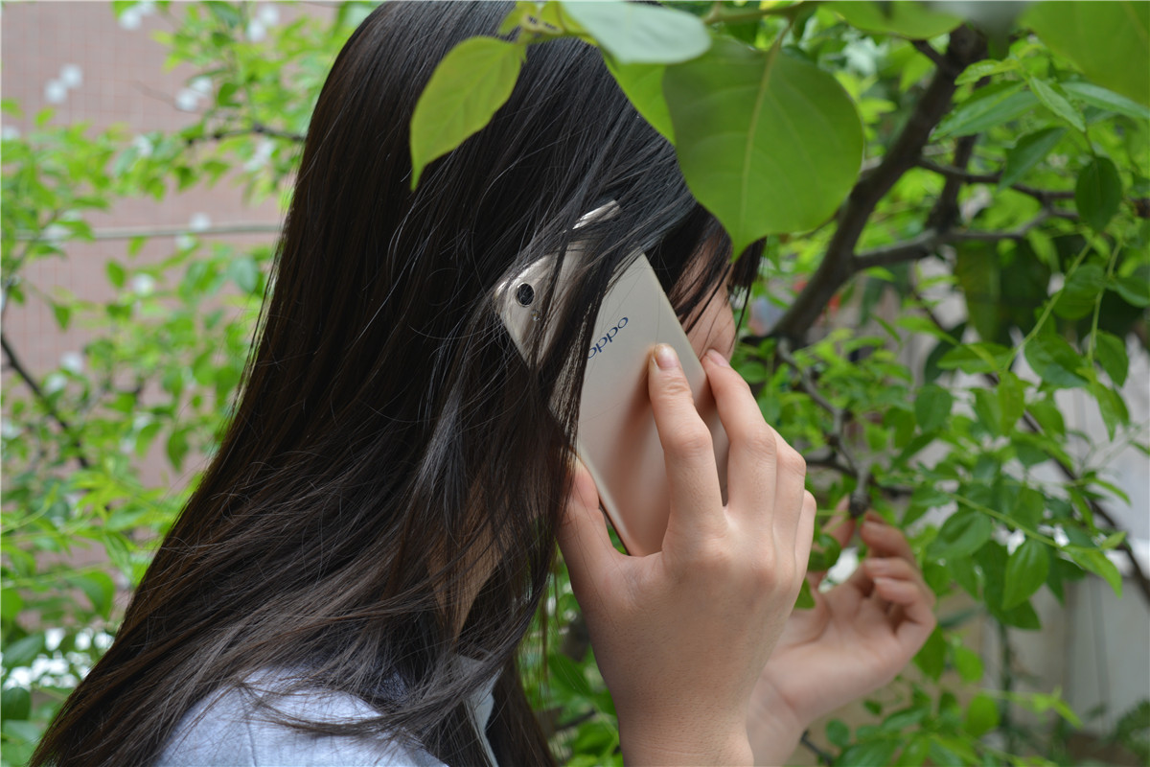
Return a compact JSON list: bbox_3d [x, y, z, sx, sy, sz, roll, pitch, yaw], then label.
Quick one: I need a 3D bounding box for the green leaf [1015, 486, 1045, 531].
[{"bbox_3d":[0.219,0.060,0.970,0.014,0.023,0.010,-6,0,0],"label":"green leaf"}]

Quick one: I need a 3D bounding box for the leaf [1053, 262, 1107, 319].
[{"bbox_3d":[0.237,-0.044,0.945,0.019,0.031,0.010,28,0,7],"label":"leaf"}]

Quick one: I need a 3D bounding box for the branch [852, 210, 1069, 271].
[{"bbox_3d":[0.249,-0.093,1.300,0.142,0.026,0.040,-13,0,0],"label":"branch"}]

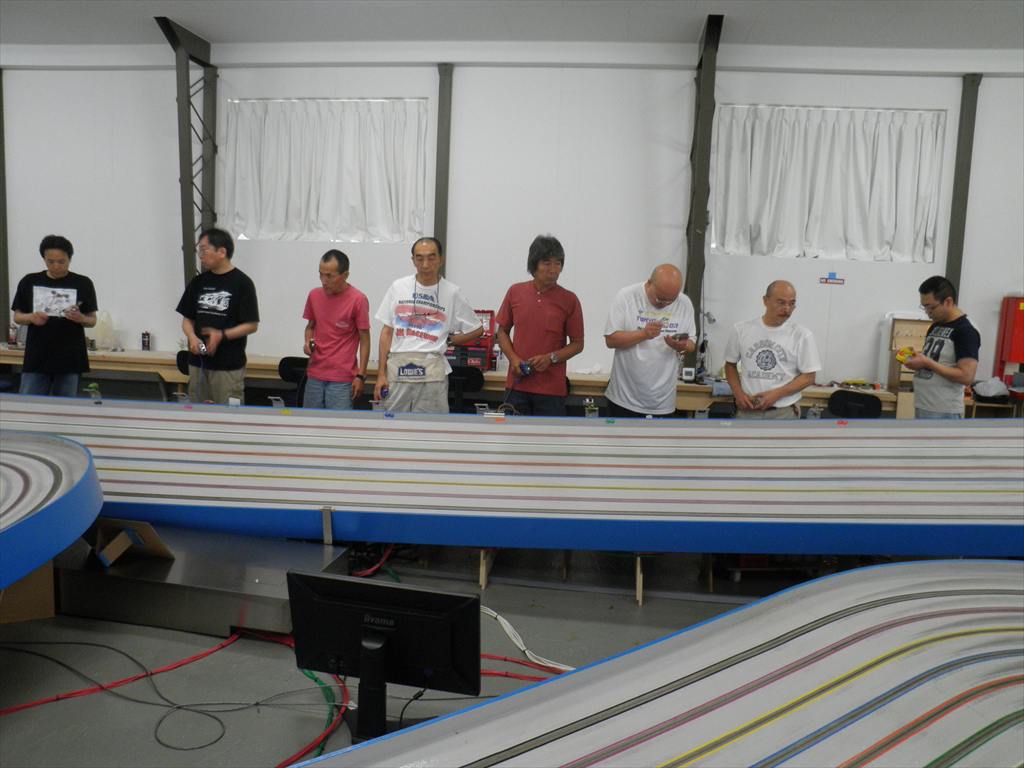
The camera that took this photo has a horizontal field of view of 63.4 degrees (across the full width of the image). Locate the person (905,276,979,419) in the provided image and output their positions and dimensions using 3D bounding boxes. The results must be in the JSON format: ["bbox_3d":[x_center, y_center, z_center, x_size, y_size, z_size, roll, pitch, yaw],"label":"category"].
[{"bbox_3d":[2.394,0.208,4.657,0.460,1.610,0.460,-1,8,-22],"label":"person"}]

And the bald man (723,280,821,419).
[{"bbox_3d":[1.403,0.213,4.582,0.520,1.550,0.380,5,8,19],"label":"bald man"}]

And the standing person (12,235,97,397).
[{"bbox_3d":[-2.614,-0.017,4.754,0.490,1.650,0.400,-1,8,-20],"label":"standing person"}]

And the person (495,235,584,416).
[{"bbox_3d":[0.147,0.066,4.579,0.490,1.740,0.380,2,8,2],"label":"person"}]

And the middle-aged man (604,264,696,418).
[{"bbox_3d":[0.718,0.159,4.558,0.510,1.610,0.420,1,8,-10],"label":"middle-aged man"}]

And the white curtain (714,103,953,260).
[{"bbox_3d":[2.445,-1.565,6.454,1.780,1.170,0.120,3,8,6],"label":"white curtain"}]

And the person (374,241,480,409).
[{"bbox_3d":[-0.478,0.056,4.601,0.560,1.710,0.360,3,8,2],"label":"person"}]

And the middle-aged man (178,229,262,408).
[{"bbox_3d":[-1.679,-0.010,4.729,0.480,1.710,0.400,2,8,-1],"label":"middle-aged man"}]

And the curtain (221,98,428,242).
[{"bbox_3d":[-1.581,-1.770,6.875,1.780,1.190,0.120,3,8,6],"label":"curtain"}]

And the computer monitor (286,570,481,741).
[{"bbox_3d":[-0.415,0.908,2.653,0.625,0.535,0.230,4,8,11],"label":"computer monitor"}]

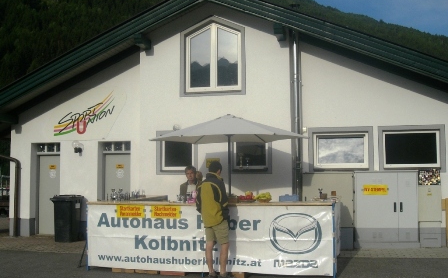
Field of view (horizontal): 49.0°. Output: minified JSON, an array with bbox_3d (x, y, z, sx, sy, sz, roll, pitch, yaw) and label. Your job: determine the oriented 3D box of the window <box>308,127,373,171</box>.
[{"bbox_3d":[2.577,0.236,10.875,1.392,0.975,0.140,-1,-4,13],"label":"window"}]

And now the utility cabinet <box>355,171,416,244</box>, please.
[{"bbox_3d":[3.418,1.459,10.432,1.266,1.525,0.380,-1,-4,13],"label":"utility cabinet"}]

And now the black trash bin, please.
[{"bbox_3d":[-3.676,1.861,11.563,0.540,1.060,0.660,-1,-4,11],"label":"black trash bin"}]

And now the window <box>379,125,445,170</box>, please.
[{"bbox_3d":[3.987,0.216,10.449,1.330,0.995,0.150,-1,-4,14],"label":"window"}]

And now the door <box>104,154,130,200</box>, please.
[{"bbox_3d":[-2.599,1.382,12.213,0.826,2.043,0.100,-1,-4,14],"label":"door"}]

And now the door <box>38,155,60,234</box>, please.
[{"bbox_3d":[-4.436,1.436,12.659,0.748,2.025,0.070,-1,-4,13],"label":"door"}]

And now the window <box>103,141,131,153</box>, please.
[{"bbox_3d":[-2.676,0.212,12.313,0.801,0.301,0.090,-1,-4,13],"label":"window"}]

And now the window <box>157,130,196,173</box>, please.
[{"bbox_3d":[-1.076,0.332,11.471,1.022,1.020,0.150,-1,-4,14],"label":"window"}]

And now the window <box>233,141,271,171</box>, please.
[{"bbox_3d":[0.624,0.318,11.057,0.937,0.938,0.150,-1,-4,14],"label":"window"}]

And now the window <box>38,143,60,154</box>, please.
[{"bbox_3d":[-4.457,0.242,12.735,0.820,0.251,0.120,-1,-4,14],"label":"window"}]

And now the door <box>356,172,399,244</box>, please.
[{"bbox_3d":[3.195,1.425,10.312,0.876,1.441,0.050,-1,-4,13],"label":"door"}]

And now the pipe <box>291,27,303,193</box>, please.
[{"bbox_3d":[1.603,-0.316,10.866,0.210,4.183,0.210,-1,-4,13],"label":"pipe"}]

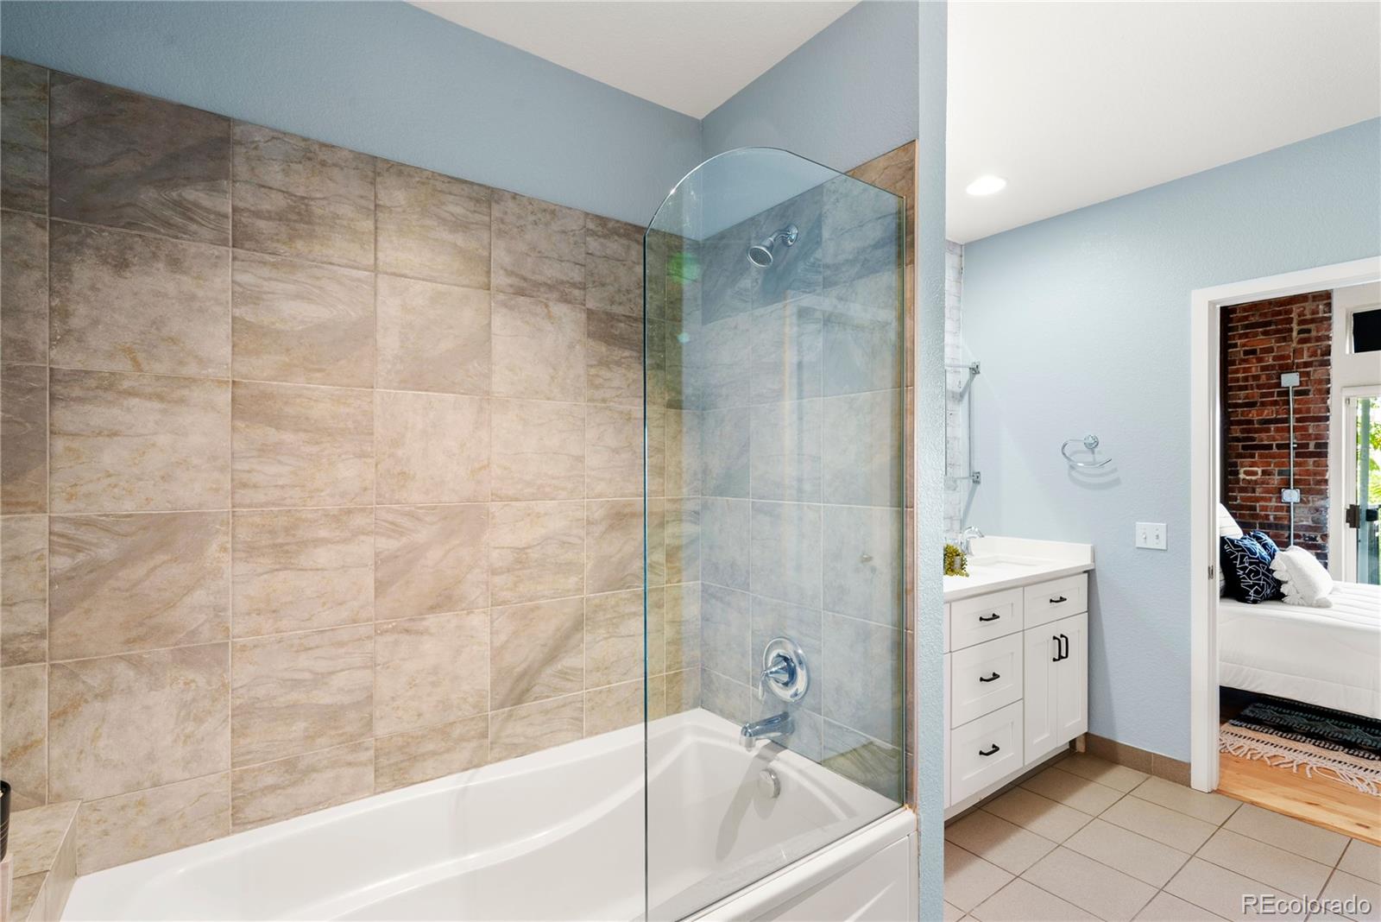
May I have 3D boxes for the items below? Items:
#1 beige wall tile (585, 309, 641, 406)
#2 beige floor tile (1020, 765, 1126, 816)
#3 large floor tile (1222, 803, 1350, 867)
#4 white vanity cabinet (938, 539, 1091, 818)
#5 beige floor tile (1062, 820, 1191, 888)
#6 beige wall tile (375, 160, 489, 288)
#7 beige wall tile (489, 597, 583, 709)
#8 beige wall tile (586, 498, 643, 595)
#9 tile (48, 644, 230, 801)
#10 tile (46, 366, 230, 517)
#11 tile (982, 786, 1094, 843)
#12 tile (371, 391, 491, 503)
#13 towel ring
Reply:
[{"bbox_3d":[-0.212,-0.336,2.072,0.302,0.302,0.010,0,-1,-36],"label":"beige wall tile"},{"bbox_3d":[1.639,1.408,2.633,0.302,0.010,0.302,0,-1,-35],"label":"beige floor tile"},{"bbox_3d":[2.234,1.406,2.307,0.280,0.010,0.302,0,-1,-35],"label":"large floor tile"},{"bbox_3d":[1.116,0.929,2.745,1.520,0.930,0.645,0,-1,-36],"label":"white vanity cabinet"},{"bbox_3d":[1.559,1.400,2.197,0.302,0.011,0.302,0,0,-35],"label":"beige floor tile"},{"bbox_3d":[-0.710,-0.649,1.715,0.301,0.303,0.011,0,0,-35],"label":"beige wall tile"},{"bbox_3d":[-0.467,0.582,1.887,0.301,0.303,0.011,0,0,-35],"label":"beige wall tile"},{"bbox_3d":[-0.217,0.277,2.066,0.301,0.305,0.010,0,-1,-35],"label":"beige wall tile"},{"bbox_3d":[-1.213,0.577,1.361,0.301,0.303,0.011,0,0,-35],"label":"tile"},{"bbox_3d":[-1.196,-0.037,1.347,0.300,0.302,0.010,0,-1,-36],"label":"tile"},{"bbox_3d":[1.389,1.406,2.455,0.302,0.010,0.302,0,-1,-35],"label":"tile"},{"bbox_3d":[-0.712,-0.035,1.715,0.301,0.305,0.010,0,-1,-35],"label":"tile"},{"bbox_3d":[1.886,-0.044,2.913,0.068,0.155,0.208,0,-1,-35],"label":"towel ring"}]

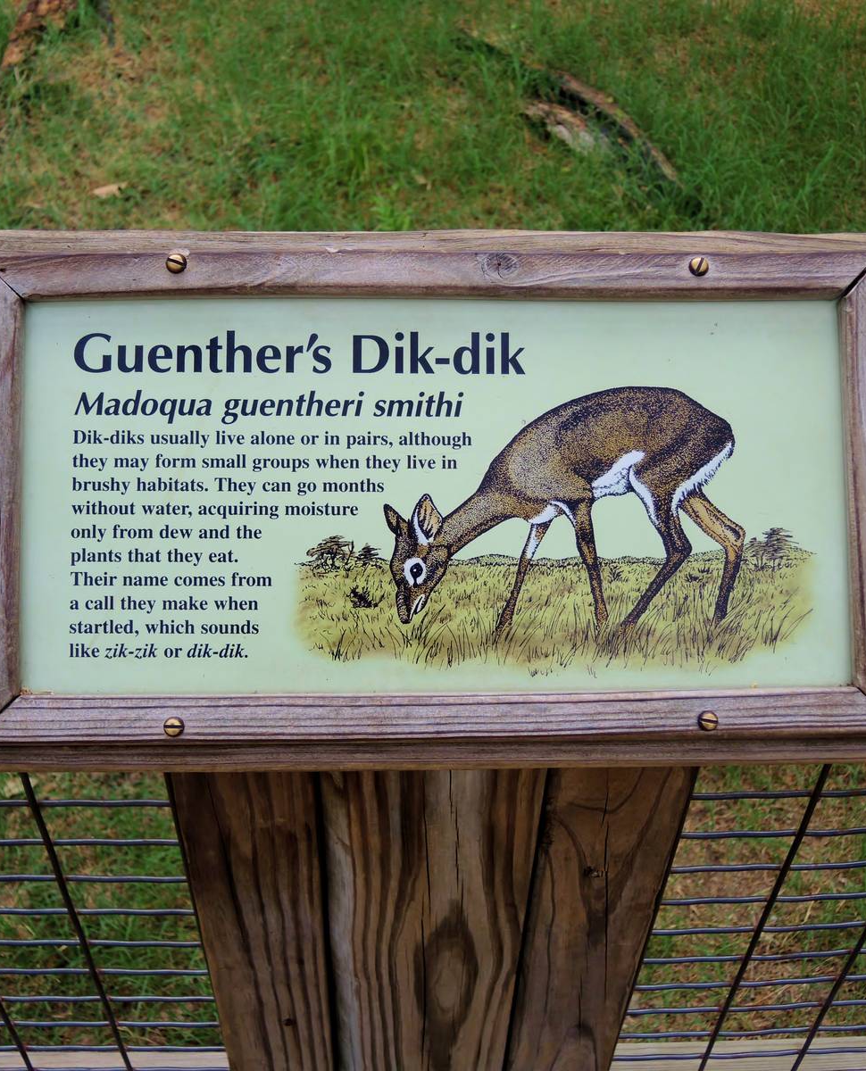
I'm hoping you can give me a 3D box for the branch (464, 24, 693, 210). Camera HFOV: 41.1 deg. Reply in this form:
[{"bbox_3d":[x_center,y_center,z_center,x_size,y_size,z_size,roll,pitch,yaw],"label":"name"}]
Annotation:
[{"bbox_3d":[0.349,-1.360,3.549,0.260,0.130,1.380,-19,45,-21],"label":"branch"}]

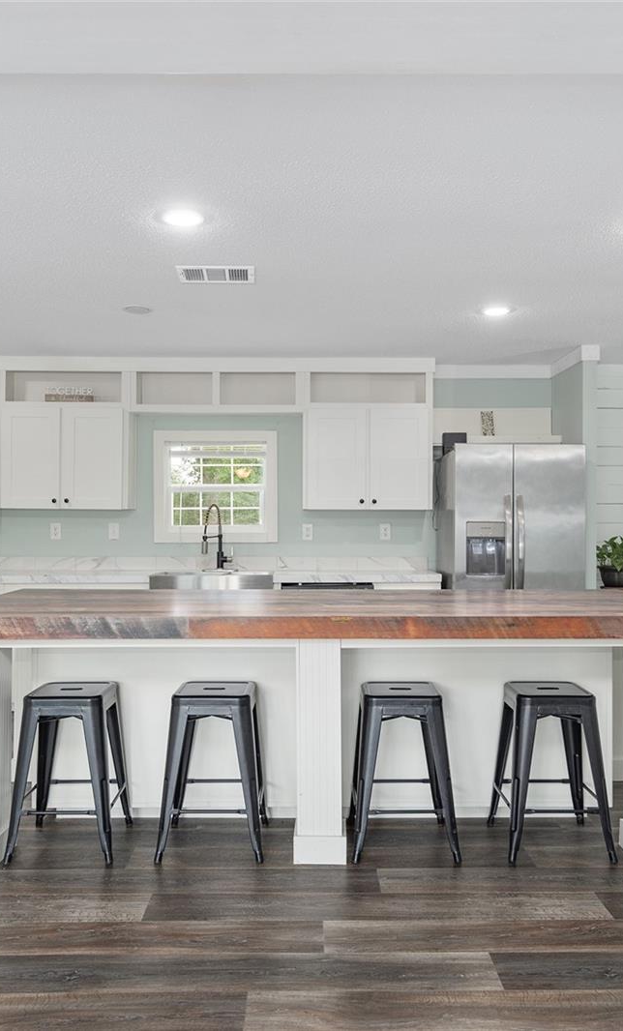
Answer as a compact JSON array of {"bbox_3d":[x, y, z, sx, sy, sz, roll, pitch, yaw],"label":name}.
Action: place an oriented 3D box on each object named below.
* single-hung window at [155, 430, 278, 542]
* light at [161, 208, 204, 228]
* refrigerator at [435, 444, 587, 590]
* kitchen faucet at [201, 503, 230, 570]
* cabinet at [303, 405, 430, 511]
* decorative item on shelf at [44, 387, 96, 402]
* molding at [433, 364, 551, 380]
[{"bbox_3d":[-0.705,-0.211,6.116,0.930,0.840,0.100,0,0,0],"label":"single-hung window"},{"bbox_3d":[-0.483,-1.113,3.066,0.165,0.025,0.165,0,0,0],"label":"light"},{"bbox_3d":[1.343,0.441,5.599,0.845,1.785,0.780,0,0,0],"label":"refrigerator"},{"bbox_3d":[-0.692,0.159,5.896,0.130,0.490,0.230,0,0,29],"label":"kitchen faucet"},{"bbox_3d":[0.396,-0.414,5.963,0.915,0.755,0.330,0,0,0],"label":"cabinet"},{"bbox_3d":[-1.741,-0.862,5.870,0.365,0.120,0.040,0,0,0],"label":"decorative item on shelf"},{"bbox_3d":[1.330,-1.060,6.020,0.890,0.108,0.030,0,0,0],"label":"molding"}]

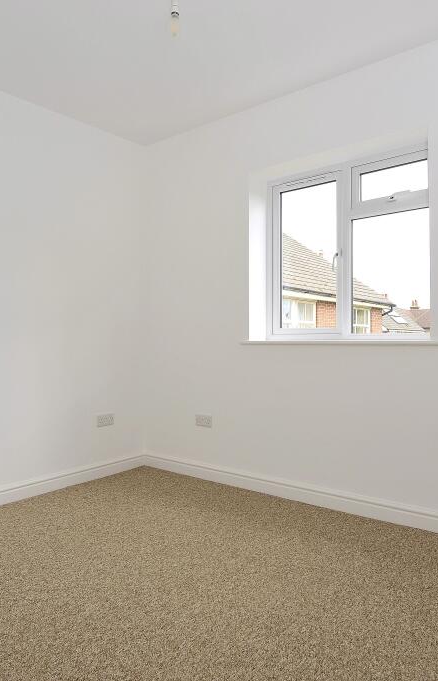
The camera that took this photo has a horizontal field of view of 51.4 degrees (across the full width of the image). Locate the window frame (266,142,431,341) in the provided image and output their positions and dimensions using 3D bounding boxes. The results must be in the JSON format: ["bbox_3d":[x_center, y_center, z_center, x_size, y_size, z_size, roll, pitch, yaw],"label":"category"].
[{"bbox_3d":[0.810,-0.570,2.925,1.140,1.130,0.075,0,0,37],"label":"window frame"}]

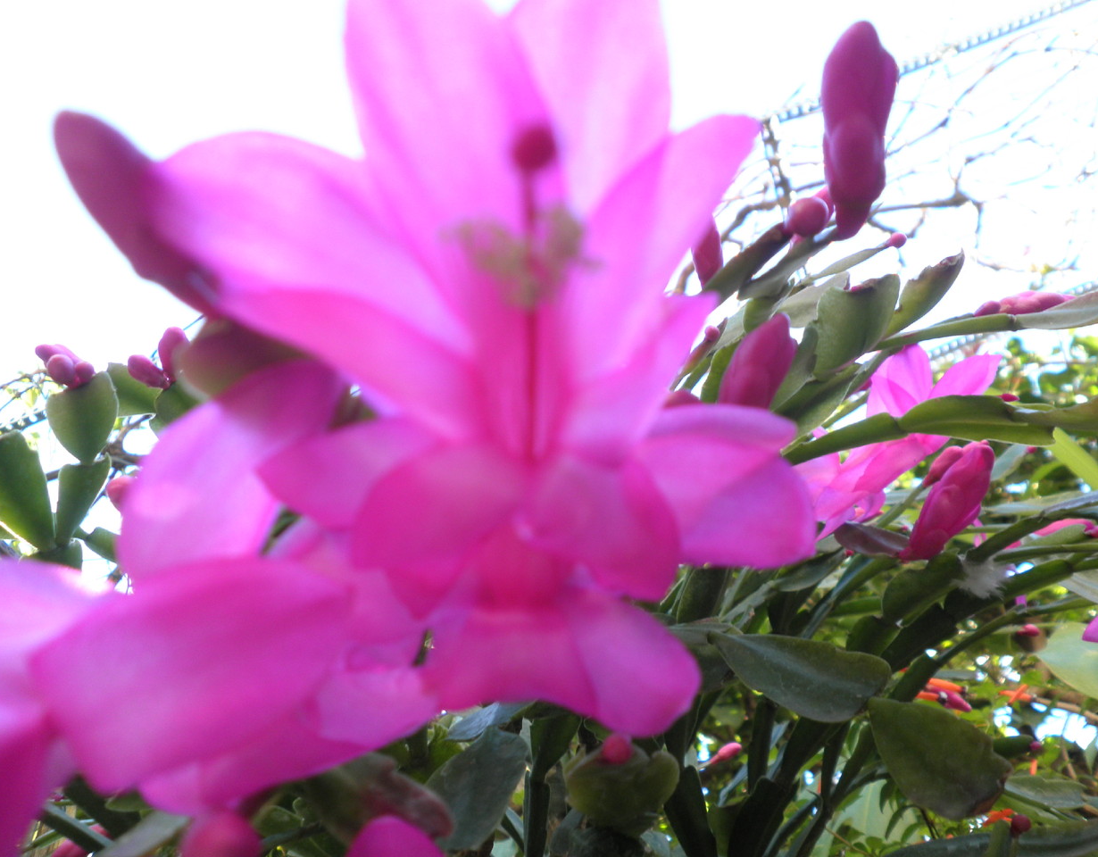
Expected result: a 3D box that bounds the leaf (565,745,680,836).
[{"bbox_3d":[0.014,0.071,0.168,0.021,0.020,0.009,0,26,0],"label":"leaf"}]

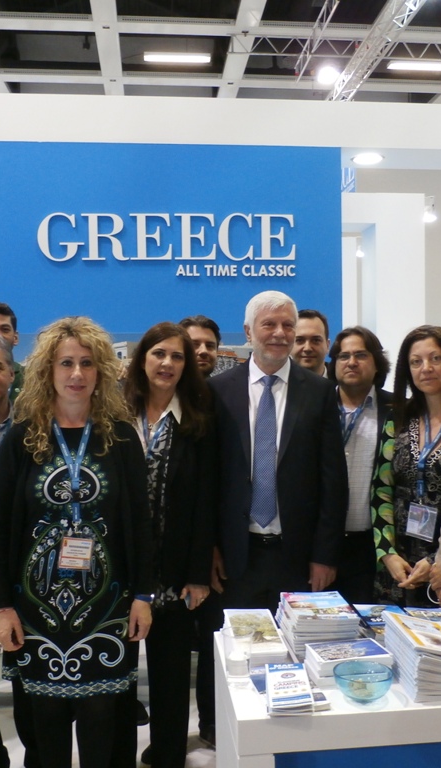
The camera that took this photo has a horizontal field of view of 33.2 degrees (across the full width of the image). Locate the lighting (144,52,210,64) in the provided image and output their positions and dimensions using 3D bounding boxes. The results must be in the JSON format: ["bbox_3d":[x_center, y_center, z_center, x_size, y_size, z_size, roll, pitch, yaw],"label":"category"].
[{"bbox_3d":[-0.927,-7.029,15.935,1.480,0.090,0.360,-1,1,-6],"label":"lighting"}]

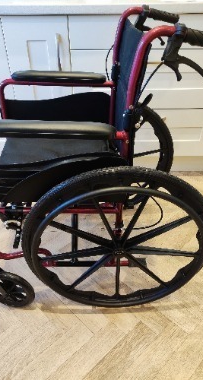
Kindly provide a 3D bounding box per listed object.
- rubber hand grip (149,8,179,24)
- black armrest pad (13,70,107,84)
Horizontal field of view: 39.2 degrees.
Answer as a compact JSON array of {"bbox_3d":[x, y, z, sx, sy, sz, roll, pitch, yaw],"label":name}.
[{"bbox_3d":[0.206,-0.573,0.944,0.100,0.033,0.033,7,36,-9],"label":"rubber hand grip"},{"bbox_3d":[-0.154,-0.414,1.053,0.345,0.030,0.055,0,37,-3],"label":"black armrest pad"}]

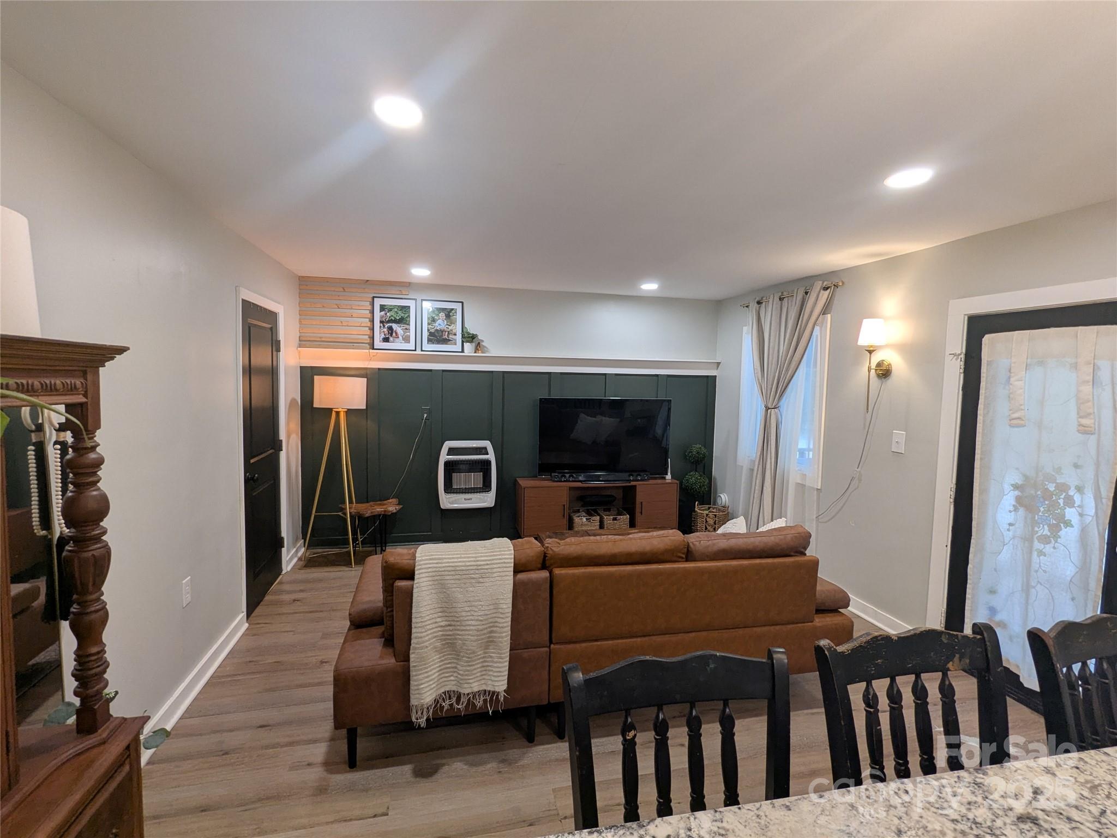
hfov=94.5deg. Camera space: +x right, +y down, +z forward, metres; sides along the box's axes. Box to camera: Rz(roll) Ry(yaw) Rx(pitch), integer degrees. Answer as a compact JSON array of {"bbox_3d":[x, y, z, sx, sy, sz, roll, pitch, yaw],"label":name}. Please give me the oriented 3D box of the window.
[{"bbox_3d":[1.918,-0.169,4.465,0.080,1.330,1.120,0,5,-13],"label":"window"}]

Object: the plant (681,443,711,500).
[{"bbox_3d":[1.368,0.735,5.225,0.280,0.990,0.280,0,5,-13],"label":"plant"}]

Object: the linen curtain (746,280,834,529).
[{"bbox_3d":[1.907,0.058,4.513,0.170,2.310,1.140,0,5,-13],"label":"linen curtain"}]

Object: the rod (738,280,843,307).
[{"bbox_3d":[1.968,-1.056,4.458,0.100,0.055,1.360,0,5,-13],"label":"rod"}]

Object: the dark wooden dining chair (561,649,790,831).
[{"bbox_3d":[0.285,1.023,0.862,0.480,1.040,0.520,0,4,-10],"label":"dark wooden dining chair"}]

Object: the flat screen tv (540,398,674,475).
[{"bbox_3d":[0.466,0.184,5.042,1.350,0.775,0.075,0,5,-11],"label":"flat screen tv"}]

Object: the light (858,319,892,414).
[{"bbox_3d":[2.146,-0.371,3.520,0.210,0.640,0.170,0,5,-13],"label":"light"}]

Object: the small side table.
[{"bbox_3d":[-1.650,0.980,4.571,0.530,0.460,0.350,0,5,-13],"label":"small side table"}]

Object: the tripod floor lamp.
[{"bbox_3d":[-1.912,0.429,4.399,0.520,1.575,0.480,0,5,-13],"label":"tripod floor lamp"}]

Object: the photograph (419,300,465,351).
[{"bbox_3d":[-1.070,-0.853,4.768,0.381,0.480,0.030,0,0,-13],"label":"photograph"}]

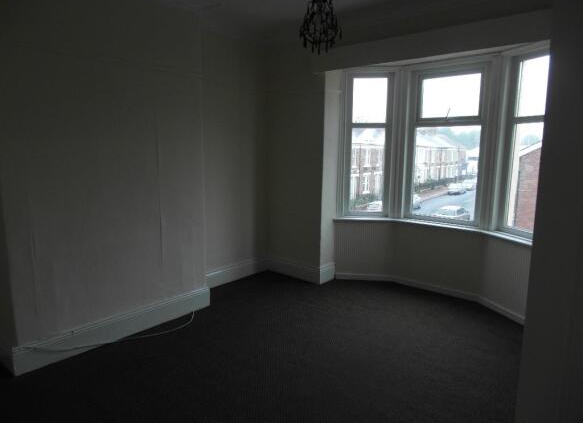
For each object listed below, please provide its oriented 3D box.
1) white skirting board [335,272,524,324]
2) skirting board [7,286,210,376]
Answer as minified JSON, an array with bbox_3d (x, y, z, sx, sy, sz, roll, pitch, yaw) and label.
[{"bbox_3d":[1.399,0.843,4.067,2.016,0.075,0.405,8,11,41],"label":"white skirting board"},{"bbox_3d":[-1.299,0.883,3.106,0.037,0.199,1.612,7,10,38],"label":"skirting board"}]

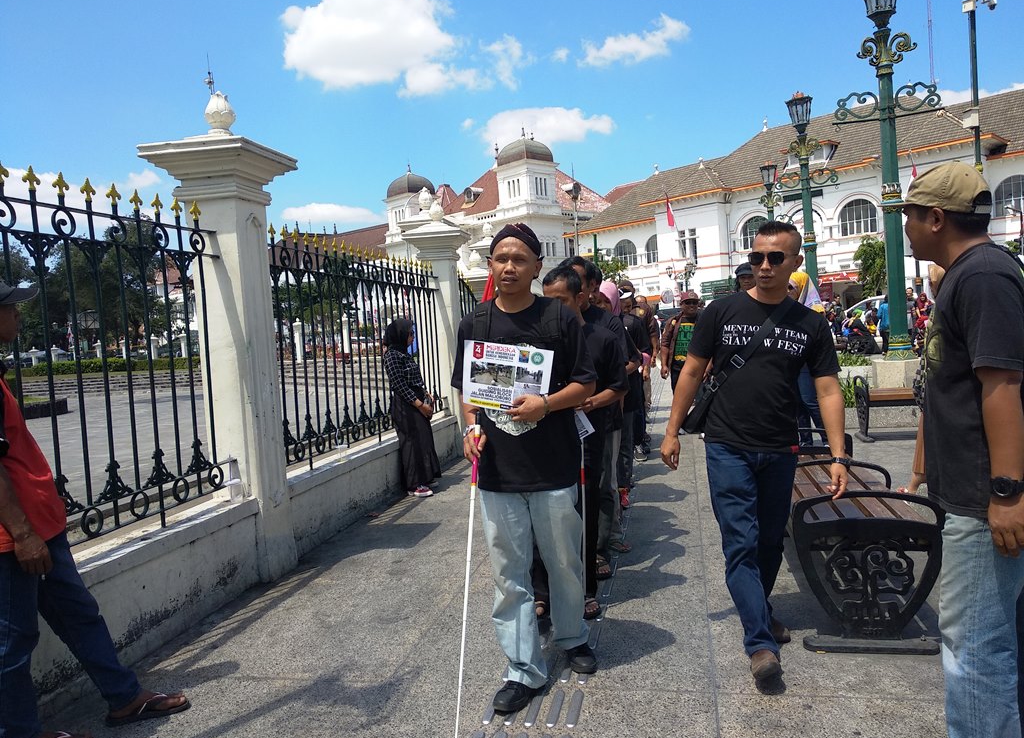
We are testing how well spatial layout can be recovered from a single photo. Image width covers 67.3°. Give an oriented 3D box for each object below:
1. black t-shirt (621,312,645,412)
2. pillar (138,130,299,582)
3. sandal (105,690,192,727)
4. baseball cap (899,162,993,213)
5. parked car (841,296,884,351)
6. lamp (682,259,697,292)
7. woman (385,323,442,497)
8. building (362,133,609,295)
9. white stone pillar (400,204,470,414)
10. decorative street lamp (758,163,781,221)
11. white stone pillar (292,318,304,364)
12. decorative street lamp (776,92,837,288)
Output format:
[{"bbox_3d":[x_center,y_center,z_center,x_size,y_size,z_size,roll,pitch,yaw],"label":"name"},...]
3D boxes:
[{"bbox_3d":[0.838,-0.059,6.053,0.500,0.750,0.320,-4,3,13],"label":"black t-shirt"},{"bbox_3d":[-1.667,-0.080,4.721,0.651,2.700,0.651,-4,3,13],"label":"pillar"},{"bbox_3d":[-1.390,1.296,2.941,0.270,0.070,0.100,-5,3,-21],"label":"sandal"},{"bbox_3d":[1.089,-0.467,1.990,0.175,0.130,0.270,-7,11,-41],"label":"baseball cap"},{"bbox_3d":[11.437,-1.469,23.884,4.250,1.680,1.700,-3,3,28],"label":"parked car"},{"bbox_3d":[9.356,-3.590,41.000,0.900,4.600,0.900,-2,4,44],"label":"lamp"},{"bbox_3d":[-0.912,0.330,6.971,0.480,1.560,0.460,-4,3,-3],"label":"woman"},{"bbox_3d":[-1.146,-10.977,75.865,20.500,17.600,15.000,-2,4,42],"label":"building"},{"bbox_3d":[-0.772,-0.461,8.993,0.651,2.957,0.651,-4,3,13],"label":"white stone pillar"},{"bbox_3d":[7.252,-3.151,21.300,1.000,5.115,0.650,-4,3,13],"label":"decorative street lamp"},{"bbox_3d":[-13.677,-1.751,49.500,0.660,2.961,0.660,-3,3,34],"label":"white stone pillar"},{"bbox_3d":[5.498,-2.707,14.296,0.550,4.850,1.200,-4,3,13],"label":"decorative street lamp"}]

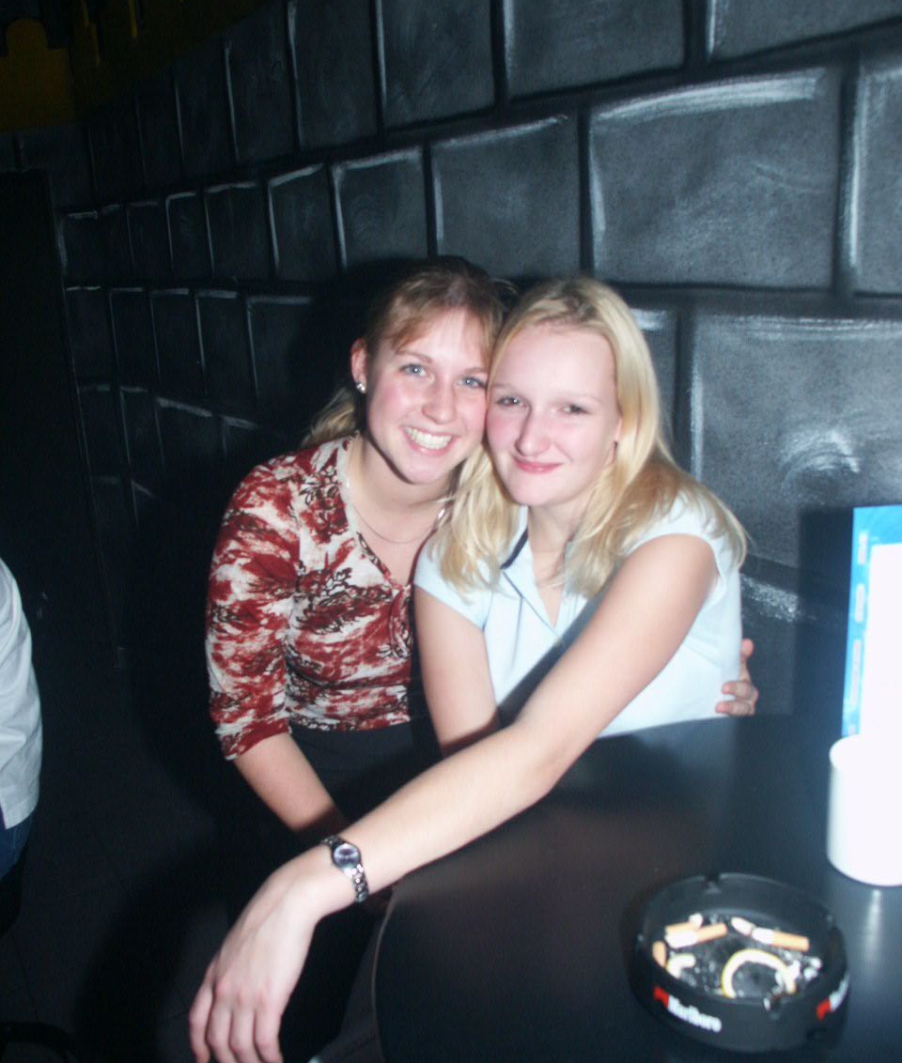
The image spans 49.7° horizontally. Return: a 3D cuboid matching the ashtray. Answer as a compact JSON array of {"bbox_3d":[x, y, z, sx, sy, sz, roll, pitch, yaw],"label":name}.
[{"bbox_3d":[0.200,0.293,0.682,0.147,0.033,0.147,-3,16,1],"label":"ashtray"}]

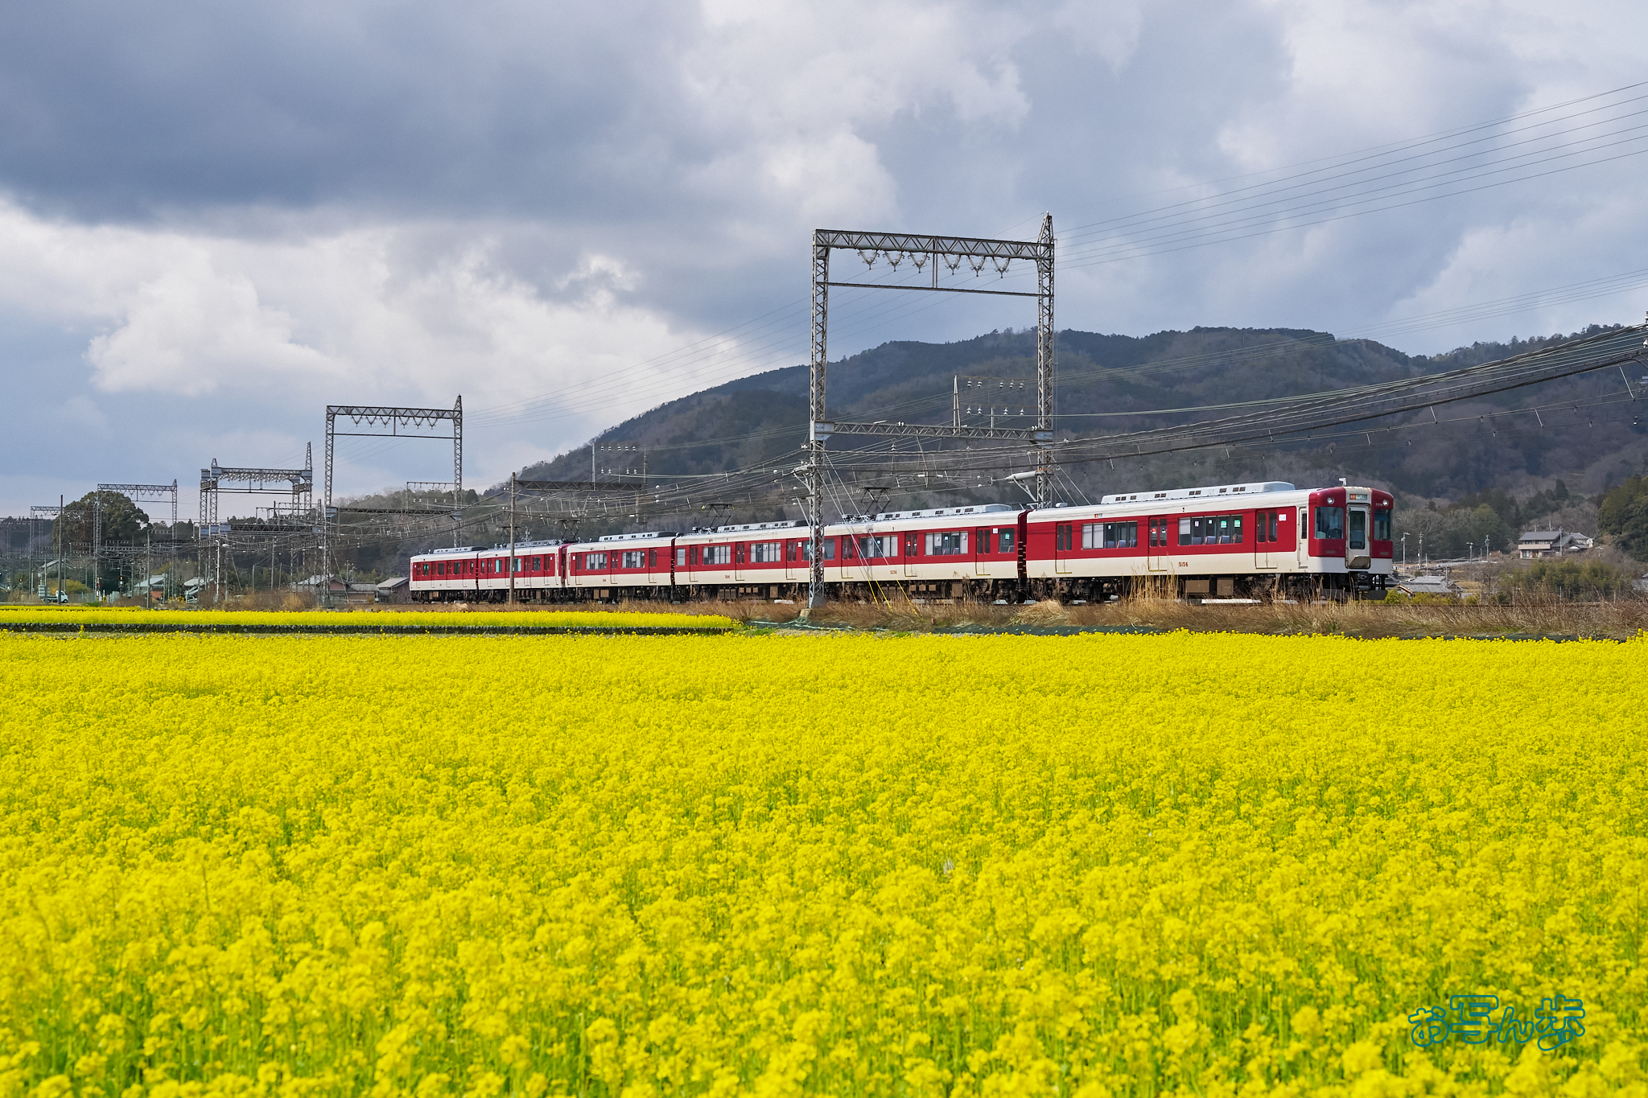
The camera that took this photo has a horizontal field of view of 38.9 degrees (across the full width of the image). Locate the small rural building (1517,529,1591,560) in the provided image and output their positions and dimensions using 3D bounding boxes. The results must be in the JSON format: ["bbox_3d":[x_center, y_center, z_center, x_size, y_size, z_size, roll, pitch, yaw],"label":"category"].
[{"bbox_3d":[194.050,-0.960,620.000,18.200,8.200,9.500,-1,-2,42],"label":"small rural building"}]

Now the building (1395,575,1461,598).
[{"bbox_3d":[116.640,8.190,450.000,11.200,6.400,8.000,-1,-2,36],"label":"building"}]

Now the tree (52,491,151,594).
[{"bbox_3d":[-163.980,-0.880,530.000,22.500,24.600,21.500,0,-1,-17],"label":"tree"}]

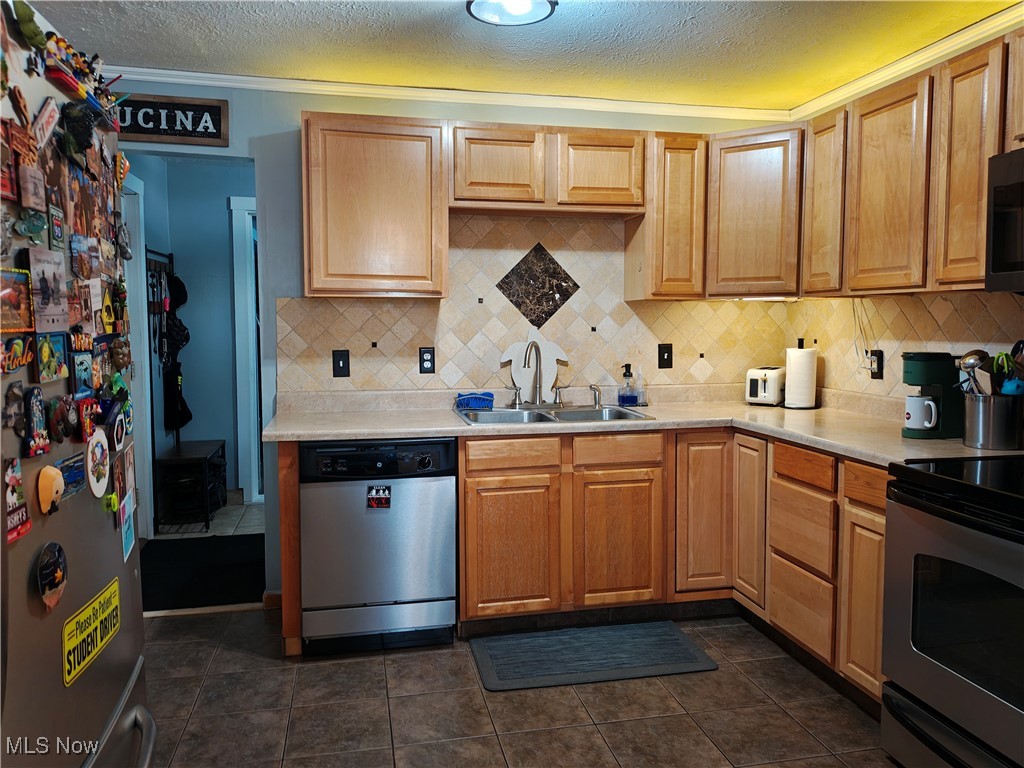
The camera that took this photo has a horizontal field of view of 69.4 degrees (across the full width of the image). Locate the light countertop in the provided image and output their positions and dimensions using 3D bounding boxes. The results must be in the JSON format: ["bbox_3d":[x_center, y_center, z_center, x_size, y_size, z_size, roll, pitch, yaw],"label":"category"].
[{"bbox_3d":[0.367,0.200,2.954,2.633,0.040,1.614,-1,5,-12],"label":"light countertop"}]

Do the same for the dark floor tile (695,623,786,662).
[{"bbox_3d":[0.961,1.084,3.097,0.290,0.010,0.330,-1,4,-12],"label":"dark floor tile"}]

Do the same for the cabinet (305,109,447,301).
[{"bbox_3d":[-0.608,-0.769,3.317,0.609,0.762,0.330,-1,5,-12],"label":"cabinet"}]

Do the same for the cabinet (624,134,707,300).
[{"bbox_3d":[0.735,-0.782,3.565,0.310,0.763,0.326,-1,4,-12],"label":"cabinet"}]

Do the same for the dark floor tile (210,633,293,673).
[{"bbox_3d":[-1.023,1.085,2.979,0.326,0.010,0.315,-1,5,-12],"label":"dark floor tile"}]

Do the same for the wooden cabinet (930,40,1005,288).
[{"bbox_3d":[1.639,-0.700,2.461,0.340,0.766,0.290,-1,5,-12],"label":"wooden cabinet"}]

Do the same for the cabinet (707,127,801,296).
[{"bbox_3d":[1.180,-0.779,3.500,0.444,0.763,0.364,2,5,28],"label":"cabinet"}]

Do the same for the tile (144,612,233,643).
[{"bbox_3d":[-1.413,1.065,3.220,0.326,0.010,0.315,-1,5,-12],"label":"tile"}]

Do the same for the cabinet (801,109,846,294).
[{"bbox_3d":[1.458,-0.755,3.151,0.326,0.763,0.280,-1,4,-12],"label":"cabinet"}]

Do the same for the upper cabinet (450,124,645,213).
[{"bbox_3d":[0.141,-0.983,3.464,0.914,0.361,0.330,-1,5,-12],"label":"upper cabinet"}]

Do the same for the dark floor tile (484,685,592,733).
[{"bbox_3d":[0.081,1.119,2.566,0.326,0.010,0.315,-1,5,-12],"label":"dark floor tile"}]

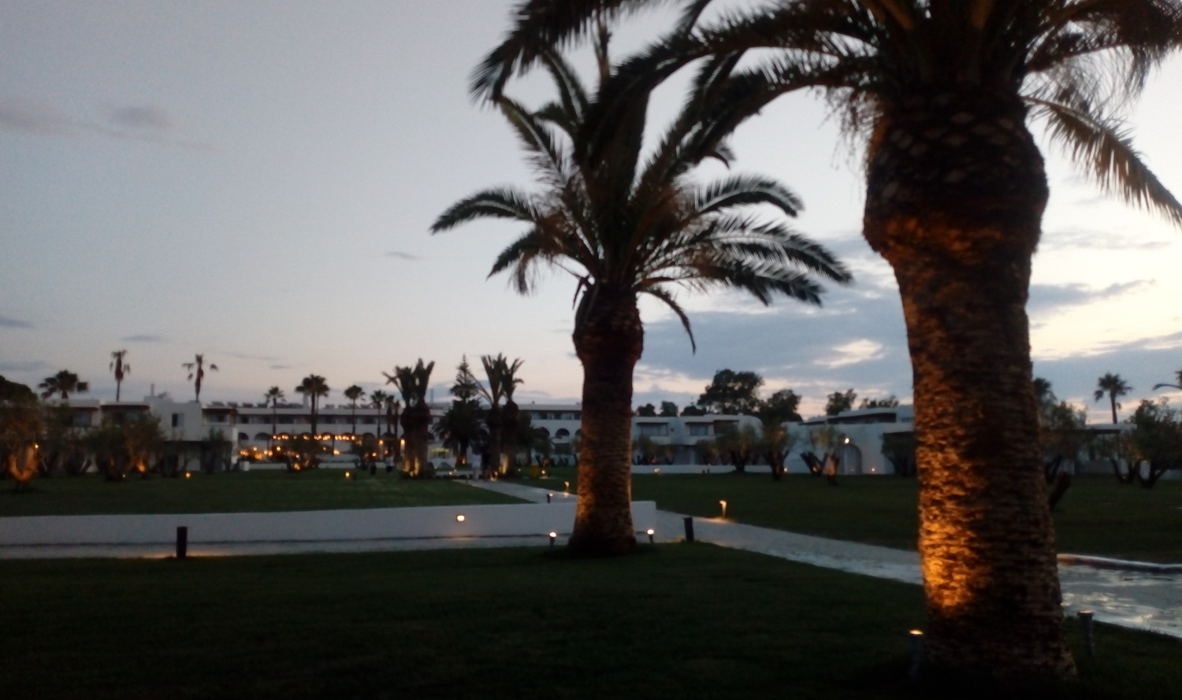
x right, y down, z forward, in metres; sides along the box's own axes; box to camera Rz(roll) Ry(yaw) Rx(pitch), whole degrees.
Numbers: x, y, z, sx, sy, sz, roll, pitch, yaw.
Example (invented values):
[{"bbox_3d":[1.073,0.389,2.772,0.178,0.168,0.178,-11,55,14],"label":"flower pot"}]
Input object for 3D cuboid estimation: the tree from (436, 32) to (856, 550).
[{"bbox_3d":[0.838,-1.118,15.228,6.810,8.706,6.810,0,-7,0],"label":"tree"}]

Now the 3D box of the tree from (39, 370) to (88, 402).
[{"bbox_3d":[-60.181,7.888,104.786,5.797,11.309,5.797,0,-7,0],"label":"tree"}]

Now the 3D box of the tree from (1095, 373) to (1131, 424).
[{"bbox_3d":[53.835,7.398,94.776,3.998,9.991,3.998,0,-7,0],"label":"tree"}]

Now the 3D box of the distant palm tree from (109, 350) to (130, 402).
[{"bbox_3d":[-59.000,7.354,114.913,2.543,14.688,2.543,0,-7,0],"label":"distant palm tree"}]

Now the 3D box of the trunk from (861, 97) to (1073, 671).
[{"bbox_3d":[2.698,0.175,6.472,1.312,4.136,1.272,-2,-7,0],"label":"trunk"}]

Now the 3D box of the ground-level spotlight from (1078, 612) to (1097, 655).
[{"bbox_3d":[3.759,2.150,6.982,0.115,0.326,0.115,0,-7,0],"label":"ground-level spotlight"}]

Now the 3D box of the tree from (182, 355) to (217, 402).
[{"bbox_3d":[-48.928,7.643,114.880,4.390,14.105,4.390,0,-7,0],"label":"tree"}]

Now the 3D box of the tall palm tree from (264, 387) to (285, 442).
[{"bbox_3d":[-42.884,10.312,124.639,2.876,11.035,2.876,0,-7,0],"label":"tall palm tree"}]

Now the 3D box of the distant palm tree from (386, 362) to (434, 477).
[{"bbox_3d":[-10.601,4.043,54.000,2.750,6.840,2.700,1,-6,-11],"label":"distant palm tree"}]

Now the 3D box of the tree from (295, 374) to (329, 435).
[{"bbox_3d":[-36.289,9.209,119.733,4.446,12.105,4.446,0,-7,0],"label":"tree"}]

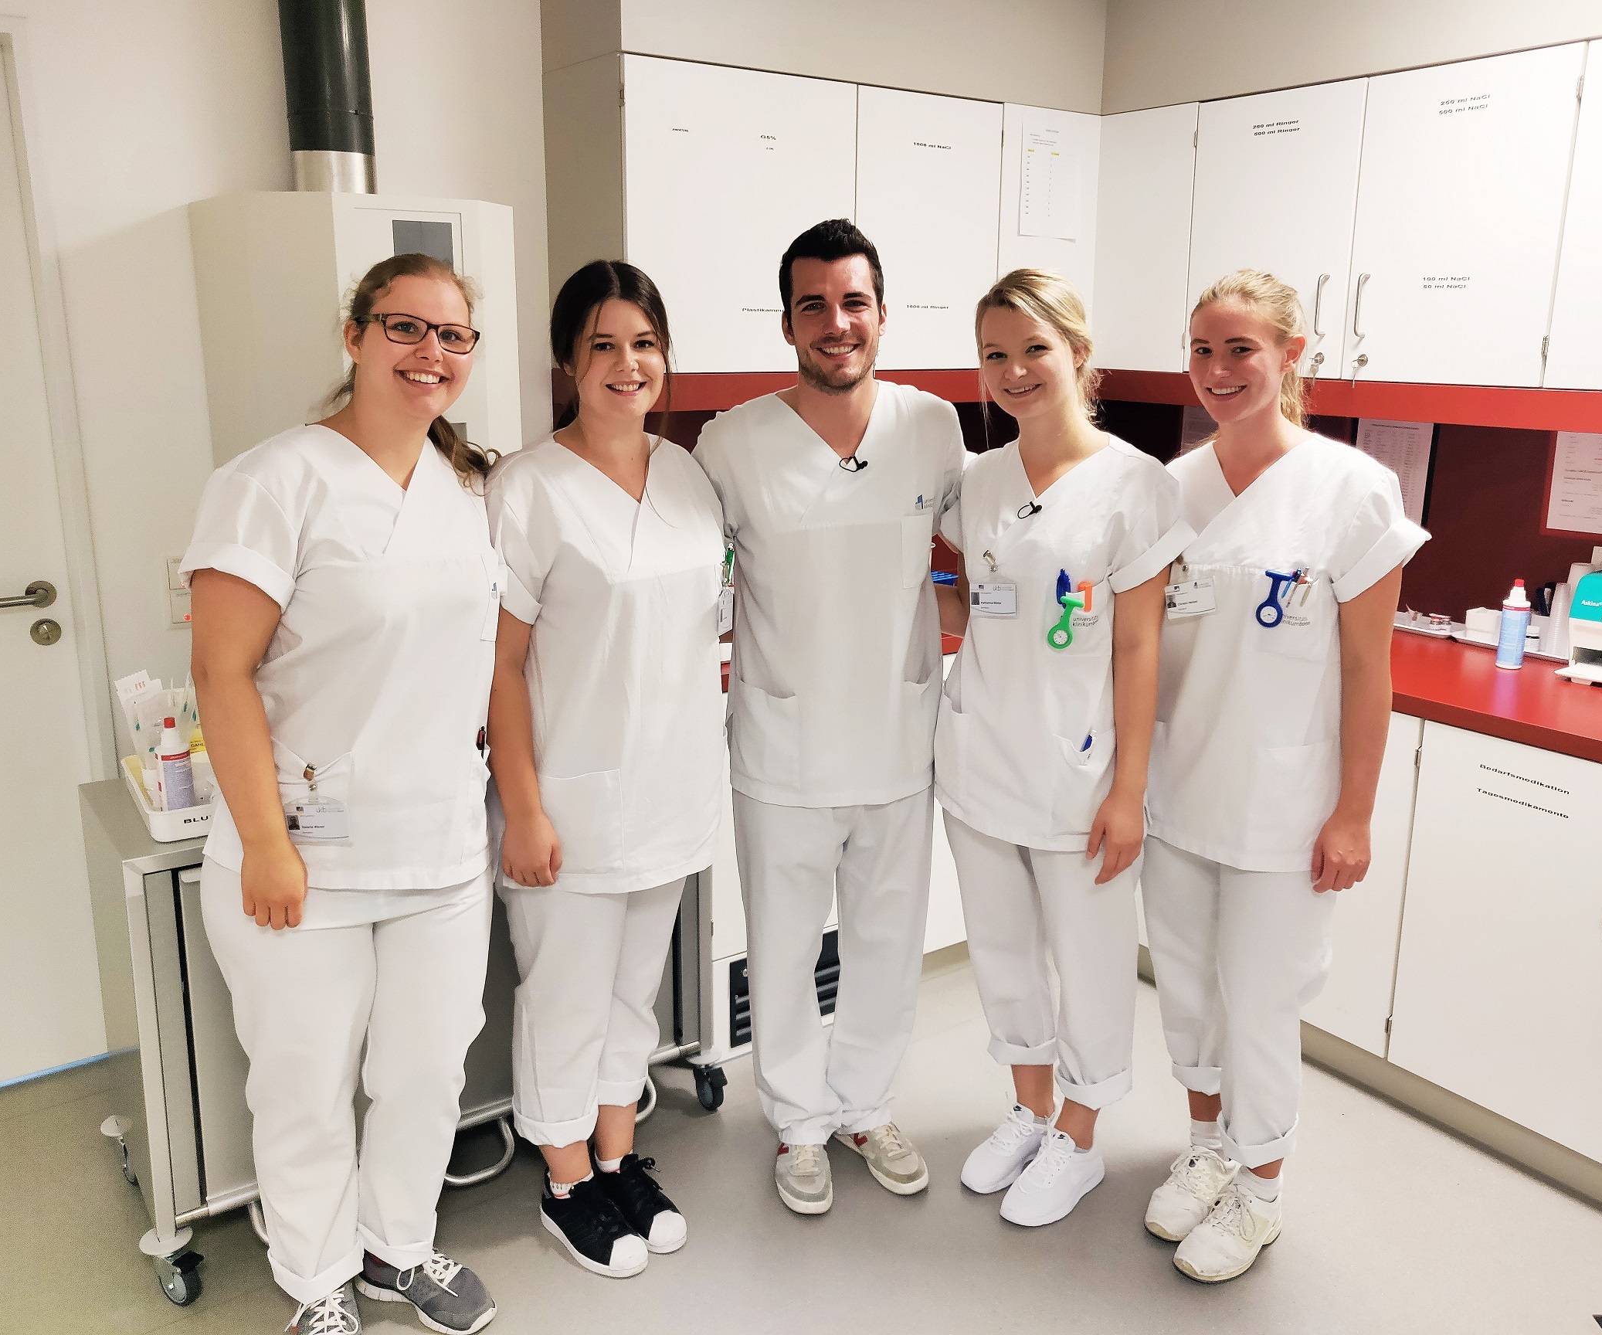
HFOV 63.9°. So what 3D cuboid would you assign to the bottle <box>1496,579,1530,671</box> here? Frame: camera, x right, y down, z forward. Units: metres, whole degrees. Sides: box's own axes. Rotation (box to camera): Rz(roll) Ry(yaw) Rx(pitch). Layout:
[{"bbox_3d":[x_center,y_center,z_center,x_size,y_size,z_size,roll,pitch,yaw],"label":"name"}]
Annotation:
[{"bbox_3d":[1.534,-0.094,2.761,0.053,0.188,0.053,8,16,29],"label":"bottle"}]

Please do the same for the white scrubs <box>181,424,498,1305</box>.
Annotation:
[{"bbox_3d":[-0.693,0.340,2.031,0.535,1.416,0.346,-6,15,-24],"label":"white scrubs"}]

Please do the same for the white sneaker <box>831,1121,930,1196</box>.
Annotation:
[{"bbox_3d":[0.149,0.924,2.552,0.108,0.110,0.290,-8,16,-31],"label":"white sneaker"}]

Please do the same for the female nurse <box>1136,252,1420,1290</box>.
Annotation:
[{"bbox_3d":[0.762,0.209,2.213,0.525,1.703,0.356,11,18,38],"label":"female nurse"}]

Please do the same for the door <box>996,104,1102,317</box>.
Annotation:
[{"bbox_3d":[0.651,-1.119,3.394,0.355,0.650,0.020,-9,17,-33],"label":"door"}]

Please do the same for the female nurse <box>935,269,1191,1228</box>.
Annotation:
[{"bbox_3d":[0.459,0.168,2.313,0.500,1.696,0.380,9,16,31],"label":"female nurse"}]

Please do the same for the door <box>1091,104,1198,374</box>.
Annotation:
[{"bbox_3d":[0.907,-1.115,3.384,0.030,0.644,0.321,-10,18,-34],"label":"door"}]

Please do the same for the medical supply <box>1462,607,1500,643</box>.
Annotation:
[{"bbox_3d":[1.681,-0.113,3.134,0.075,0.048,0.072,-9,16,-33],"label":"medical supply"}]

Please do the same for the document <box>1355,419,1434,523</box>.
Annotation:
[{"bbox_3d":[1.515,-0.489,3.315,0.008,0.294,0.207,-9,17,-33],"label":"document"}]

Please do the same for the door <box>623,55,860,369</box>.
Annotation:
[{"bbox_3d":[-0.127,-0.992,2.893,0.601,0.644,0.030,-10,18,-34],"label":"door"}]

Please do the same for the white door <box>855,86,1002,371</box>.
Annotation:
[{"bbox_3d":[0.310,-1.067,3.188,0.463,0.644,0.030,-10,18,-34],"label":"white door"}]

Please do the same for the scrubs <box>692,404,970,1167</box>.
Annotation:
[{"bbox_3d":[0.054,0.208,2.447,0.520,1.470,0.330,-1,14,-7],"label":"scrubs"}]

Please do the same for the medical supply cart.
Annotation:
[{"bbox_3d":[-0.736,0.577,2.518,1.050,0.790,0.470,-9,16,-33],"label":"medical supply cart"}]

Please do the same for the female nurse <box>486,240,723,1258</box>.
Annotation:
[{"bbox_3d":[-0.316,0.189,2.206,0.500,1.696,0.380,-7,15,-28],"label":"female nurse"}]

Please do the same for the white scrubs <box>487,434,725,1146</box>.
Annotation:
[{"bbox_3d":[-0.317,0.253,2.232,0.470,1.310,0.330,-7,15,-28],"label":"white scrubs"}]

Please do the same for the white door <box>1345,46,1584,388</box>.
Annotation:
[{"bbox_3d":[1.385,-0.934,2.723,0.030,0.644,0.454,-10,18,-34],"label":"white door"}]

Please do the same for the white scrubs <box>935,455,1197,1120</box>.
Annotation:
[{"bbox_3d":[0.445,0.228,2.351,0.485,1.282,0.307,13,19,41],"label":"white scrubs"}]

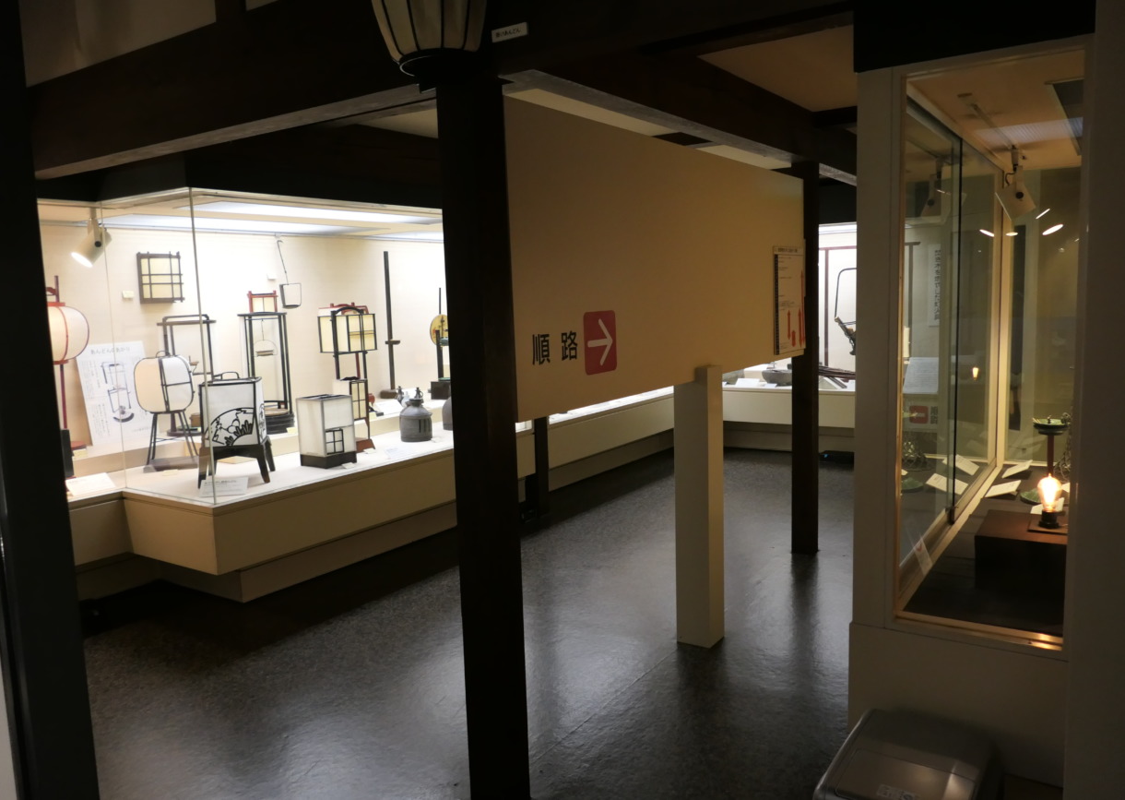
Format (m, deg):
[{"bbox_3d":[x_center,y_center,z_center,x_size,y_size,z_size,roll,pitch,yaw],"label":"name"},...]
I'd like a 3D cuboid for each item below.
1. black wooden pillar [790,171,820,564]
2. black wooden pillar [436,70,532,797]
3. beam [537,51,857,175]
[{"bbox_3d":[1.343,-0.201,4.563,0.120,2.127,0.105,4,9,35],"label":"black wooden pillar"},{"bbox_3d":[-0.214,0.164,2.340,0.130,2.071,0.121,4,9,35],"label":"black wooden pillar"},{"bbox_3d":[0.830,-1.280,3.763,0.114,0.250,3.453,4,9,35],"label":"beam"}]

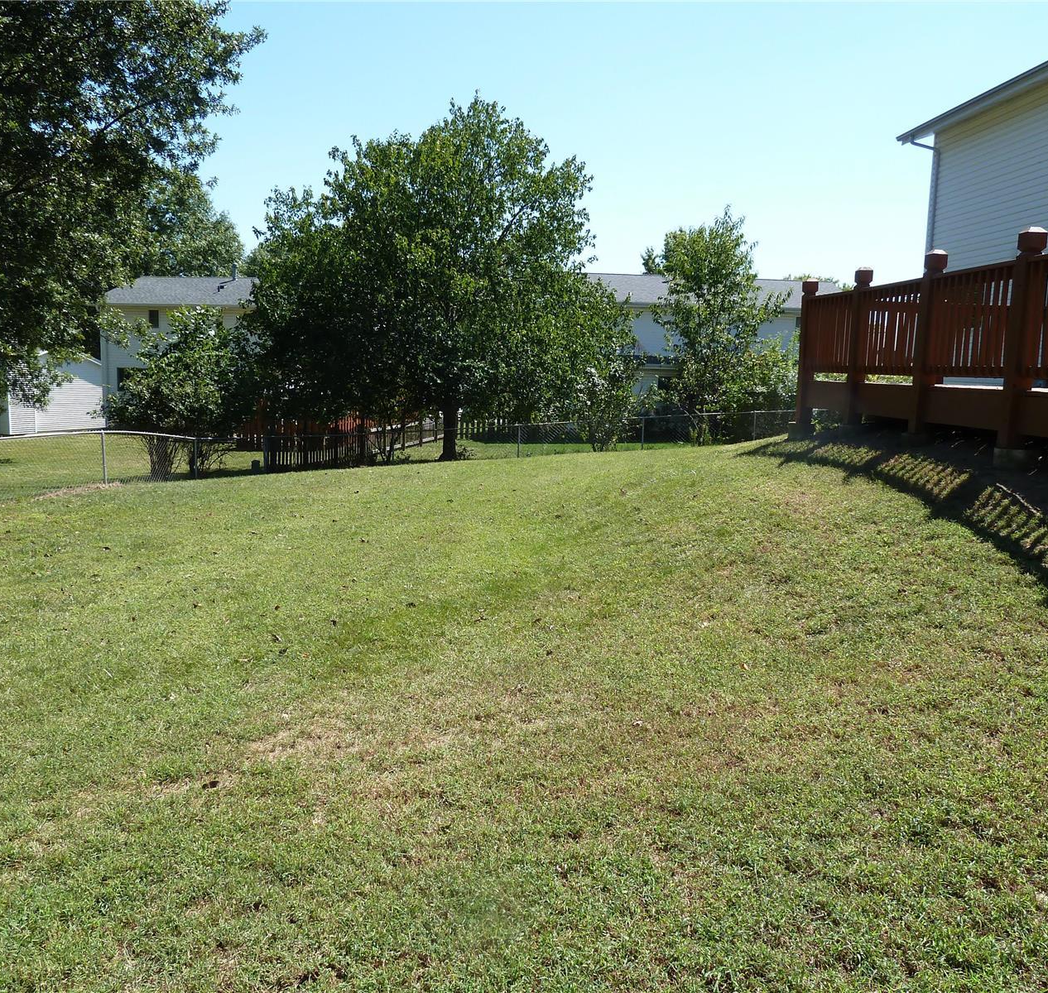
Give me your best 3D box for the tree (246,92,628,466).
[{"bbox_3d":[-1.904,-4.816,21.842,8.429,8.139,8.200,1,8,0],"label":"tree"}]

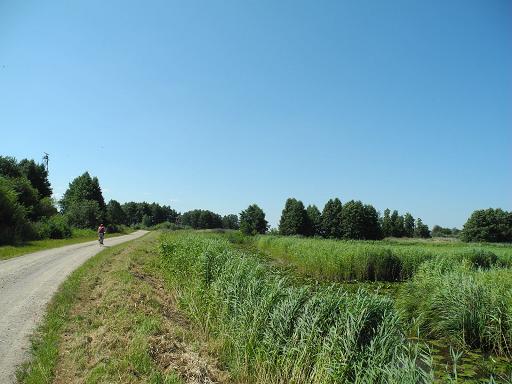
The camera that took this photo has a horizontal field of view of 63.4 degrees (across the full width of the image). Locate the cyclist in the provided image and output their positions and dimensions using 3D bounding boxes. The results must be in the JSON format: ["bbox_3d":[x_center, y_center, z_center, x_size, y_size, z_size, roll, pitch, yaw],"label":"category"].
[{"bbox_3d":[-12.439,3.416,33.600,0.600,1.720,1.650,2,-5,-13],"label":"cyclist"}]

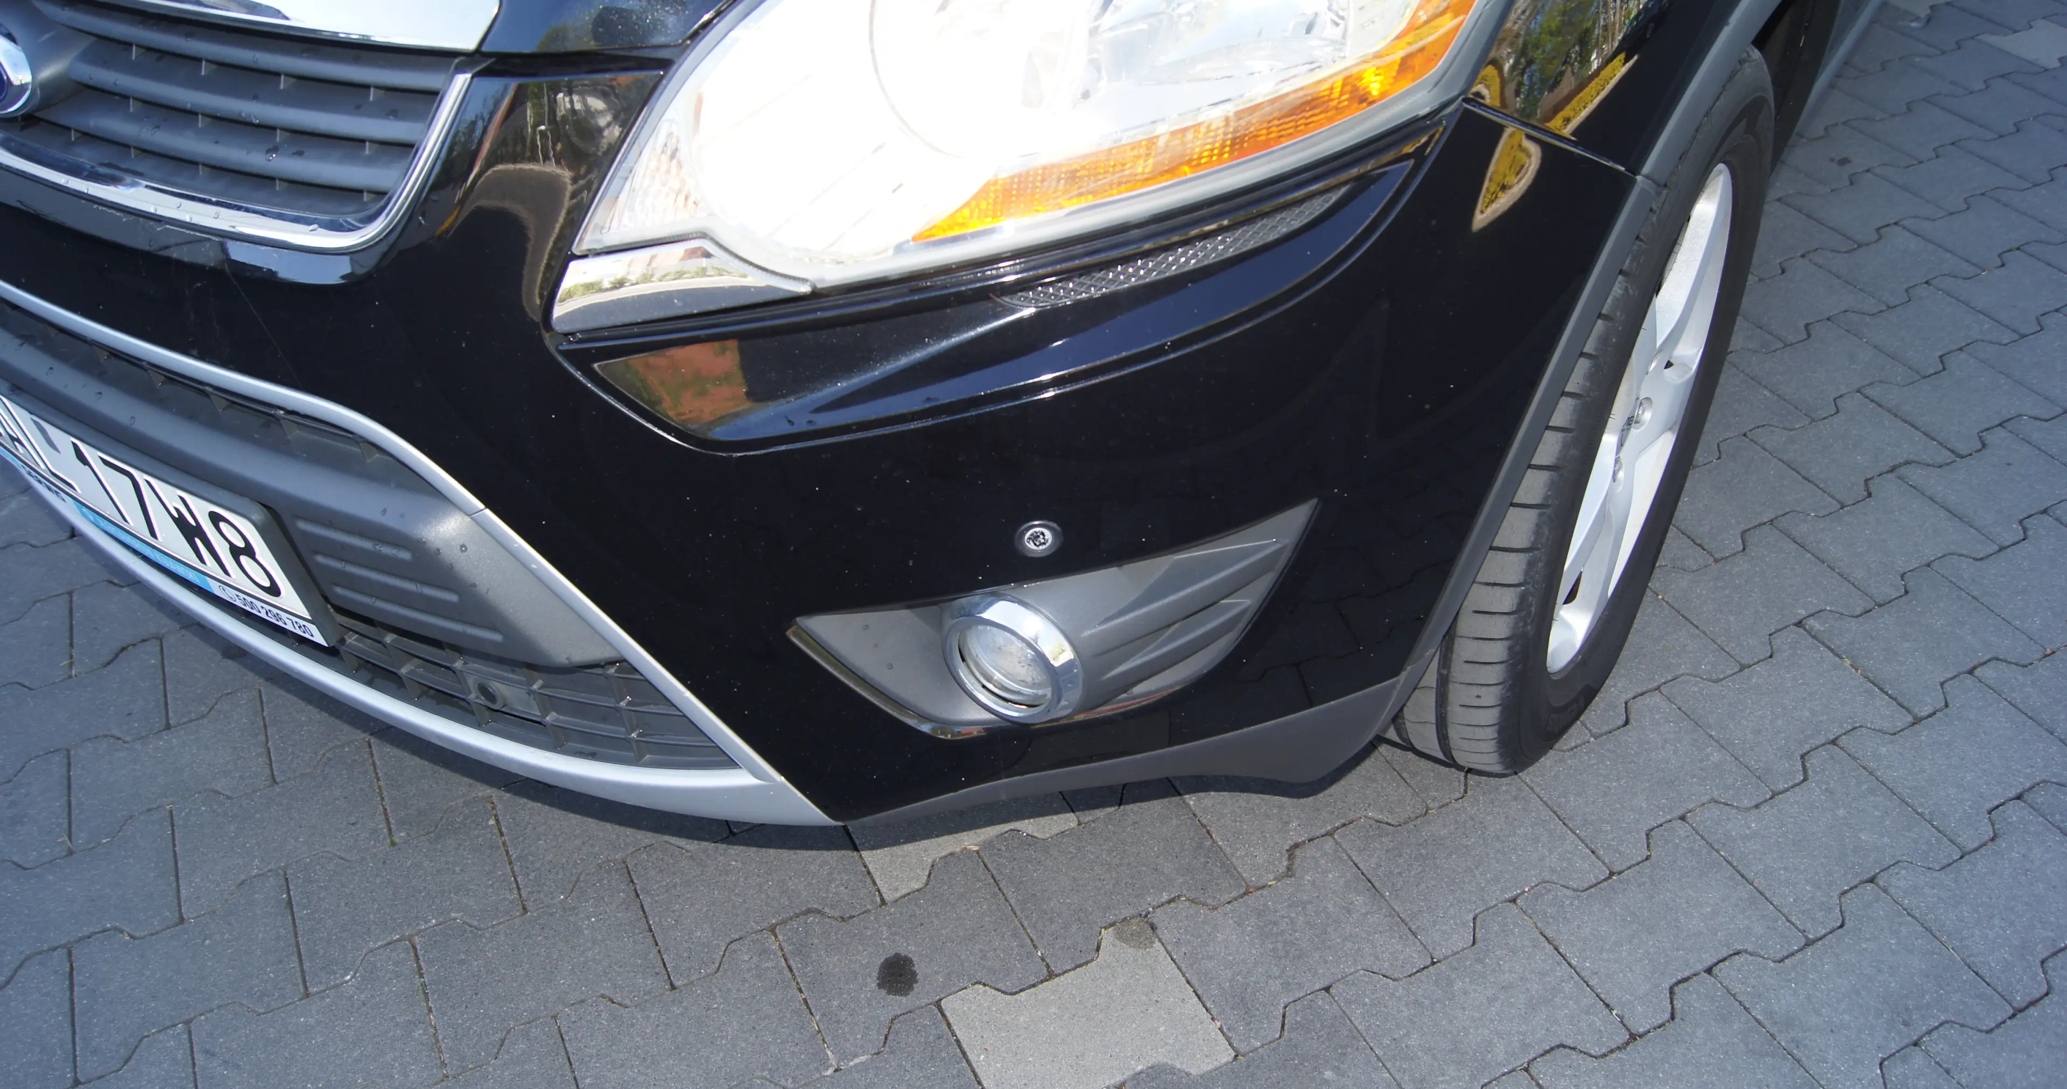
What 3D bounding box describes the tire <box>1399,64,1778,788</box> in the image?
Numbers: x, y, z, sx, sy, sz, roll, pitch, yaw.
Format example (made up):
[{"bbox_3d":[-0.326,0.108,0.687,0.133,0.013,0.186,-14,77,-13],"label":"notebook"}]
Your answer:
[{"bbox_3d":[0.459,-0.139,1.428,0.242,0.685,0.687,22,46,27],"label":"tire"}]

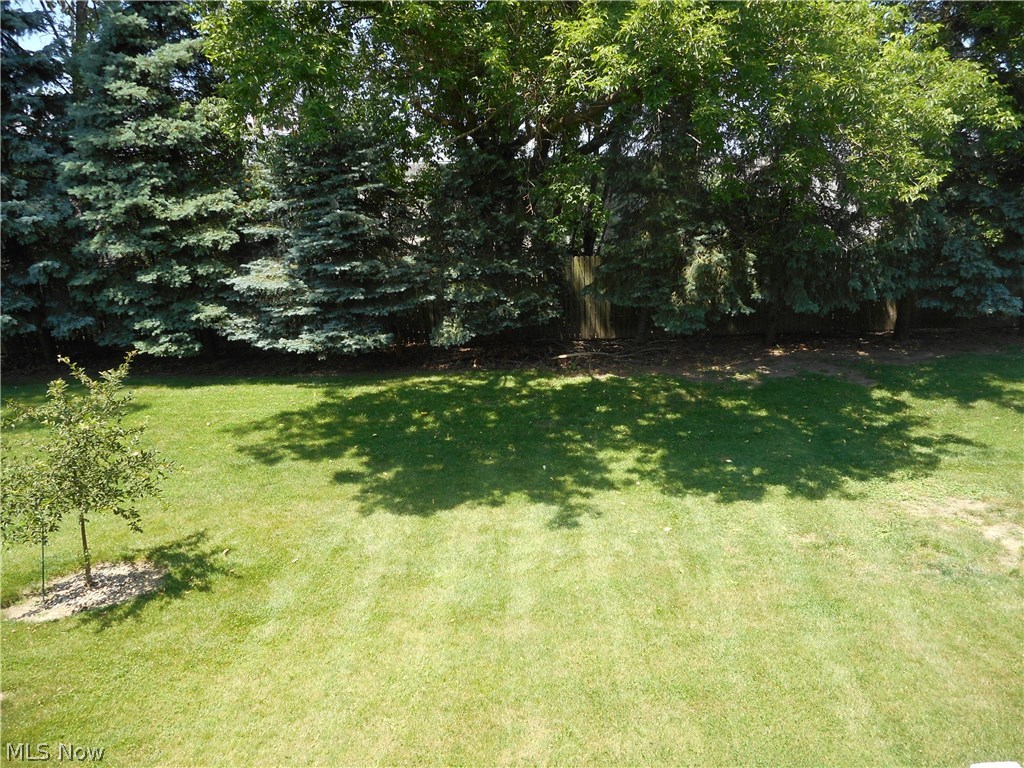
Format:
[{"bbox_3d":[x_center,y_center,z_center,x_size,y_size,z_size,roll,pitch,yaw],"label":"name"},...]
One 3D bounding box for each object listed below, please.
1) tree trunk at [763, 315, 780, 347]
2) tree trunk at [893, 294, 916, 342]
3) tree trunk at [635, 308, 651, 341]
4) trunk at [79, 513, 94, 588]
[{"bbox_3d":[5.711,-1.193,16.182,0.280,0.662,0.280,0,15,0],"label":"tree trunk"},{"bbox_3d":[8.846,-1.484,16.592,0.400,1.007,0.400,0,15,0],"label":"tree trunk"},{"bbox_3d":[2.954,-1.340,16.674,0.250,0.686,0.250,0,15,0],"label":"tree trunk"},{"bbox_3d":[-3.730,1.450,6.467,0.055,0.691,0.055,0,15,0],"label":"trunk"}]

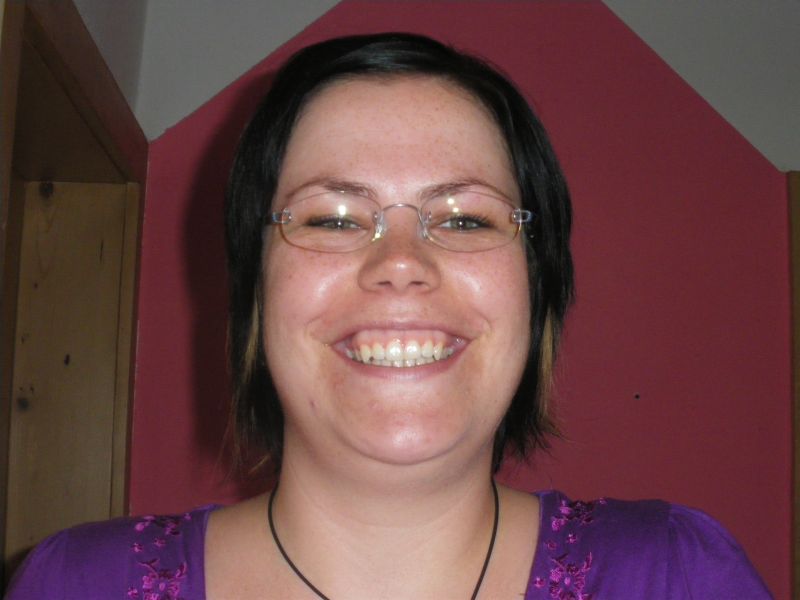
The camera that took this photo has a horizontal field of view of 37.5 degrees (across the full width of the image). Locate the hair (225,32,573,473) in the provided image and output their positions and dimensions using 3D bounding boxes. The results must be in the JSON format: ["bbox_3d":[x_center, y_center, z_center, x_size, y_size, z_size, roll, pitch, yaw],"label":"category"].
[{"bbox_3d":[-0.001,-0.026,0.690,0.200,0.252,0.195,0,-6,0],"label":"hair"}]

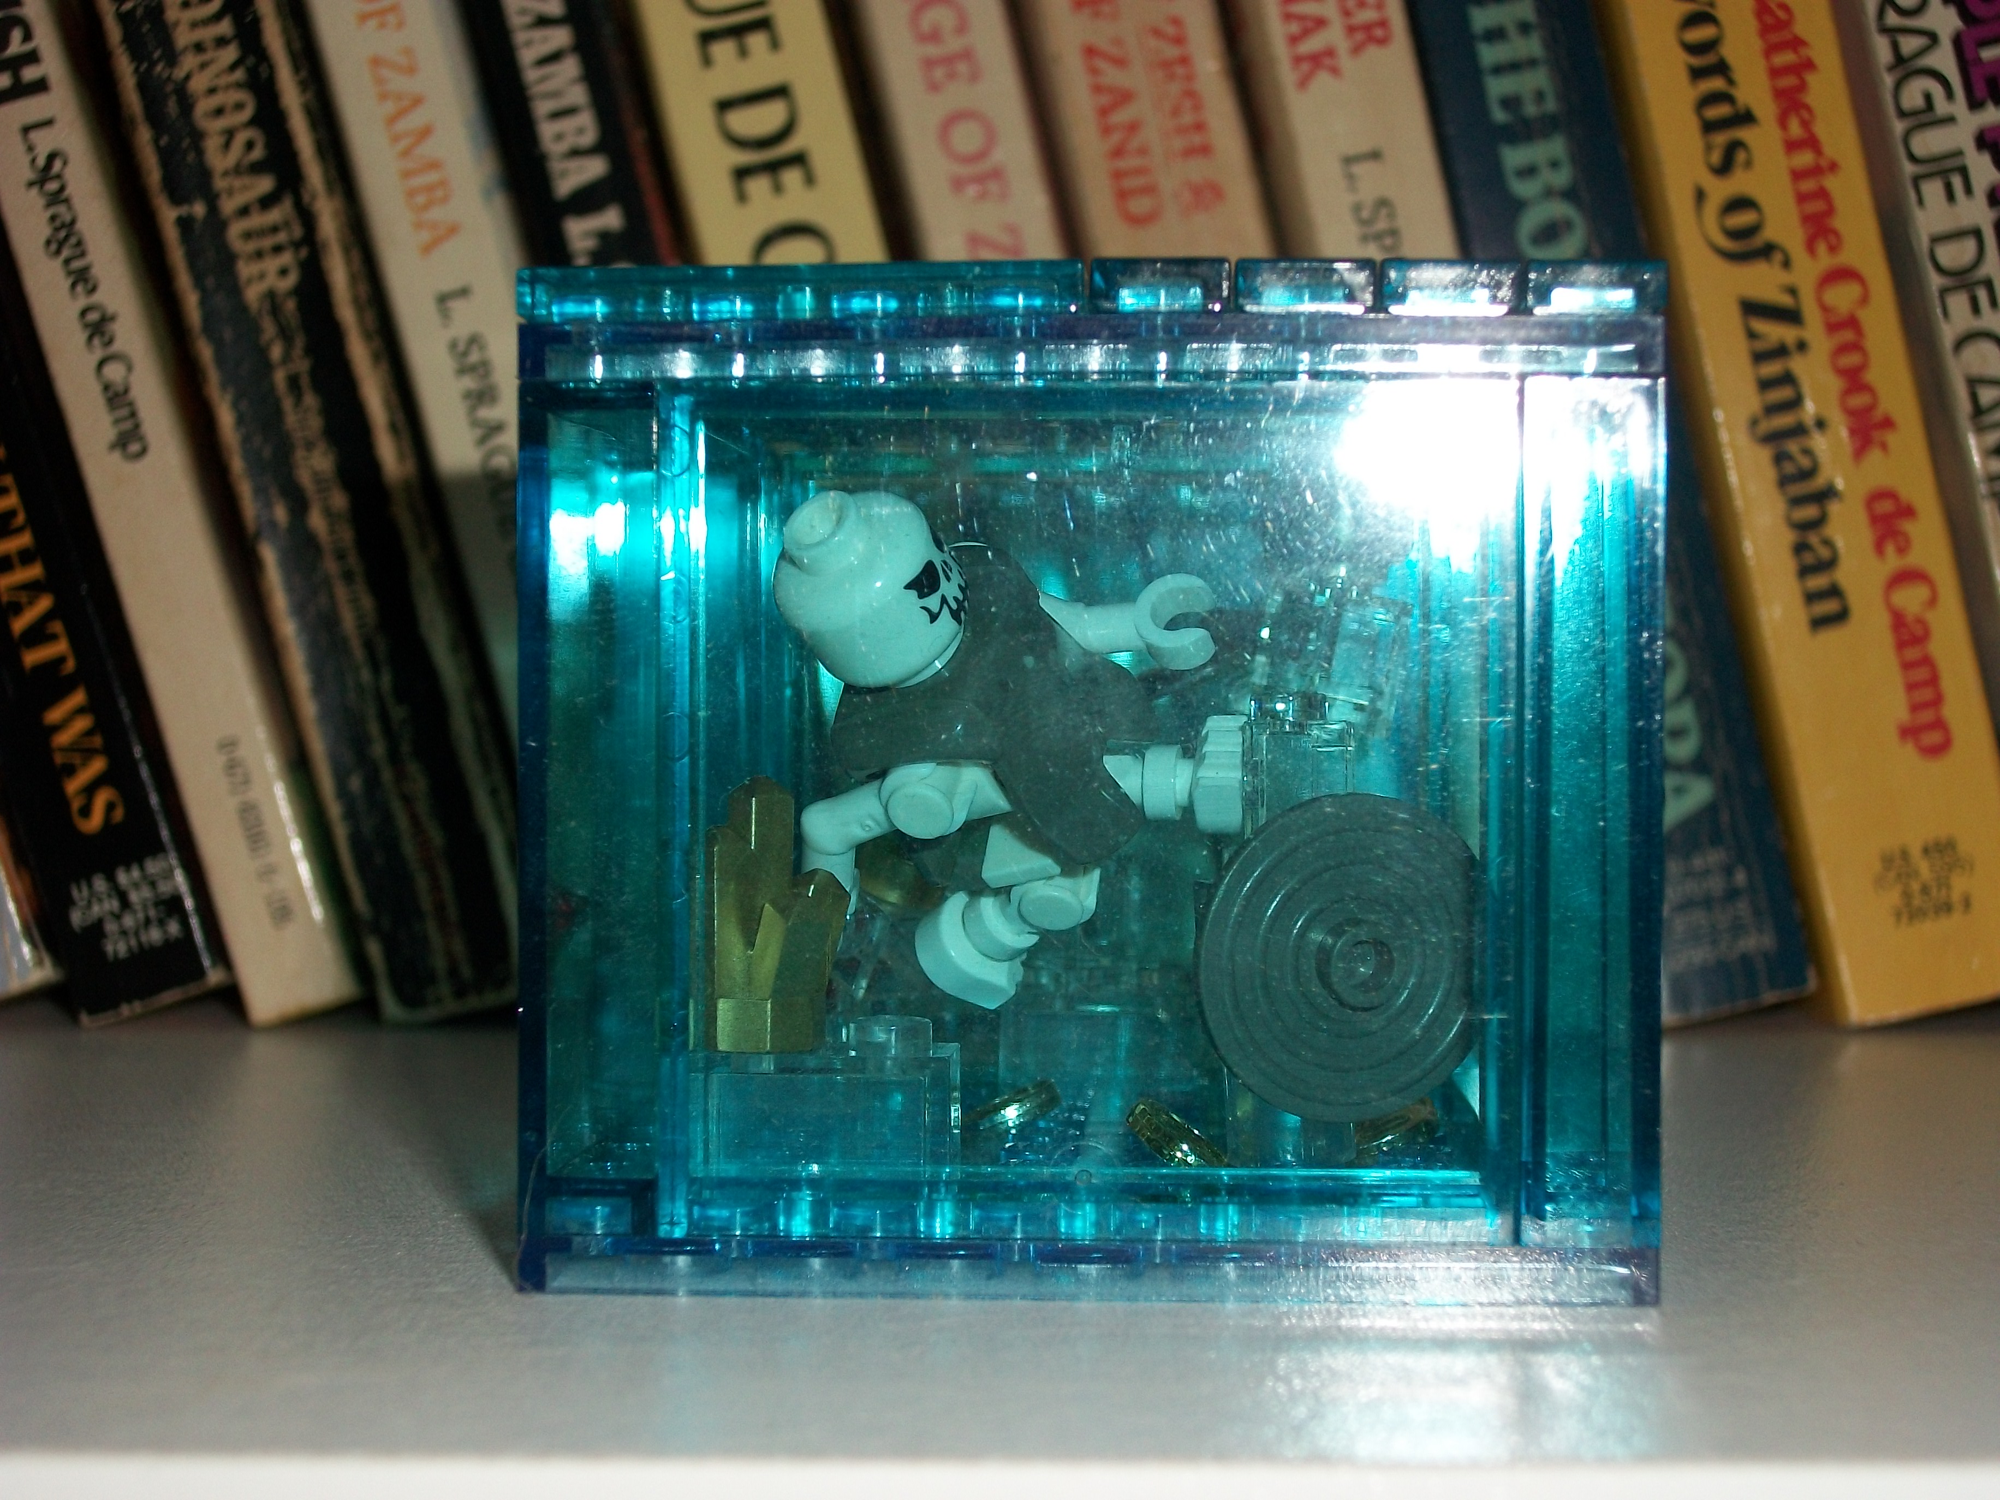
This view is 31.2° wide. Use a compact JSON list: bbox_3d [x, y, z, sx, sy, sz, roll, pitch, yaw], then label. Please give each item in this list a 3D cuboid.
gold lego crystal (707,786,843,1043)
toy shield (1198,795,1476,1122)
[{"bbox_3d":[-0.014,0.010,0.213,0.009,0.016,0.009,0,1,3],"label":"gold lego crystal"},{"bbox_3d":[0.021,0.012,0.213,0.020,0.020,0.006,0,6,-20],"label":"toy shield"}]

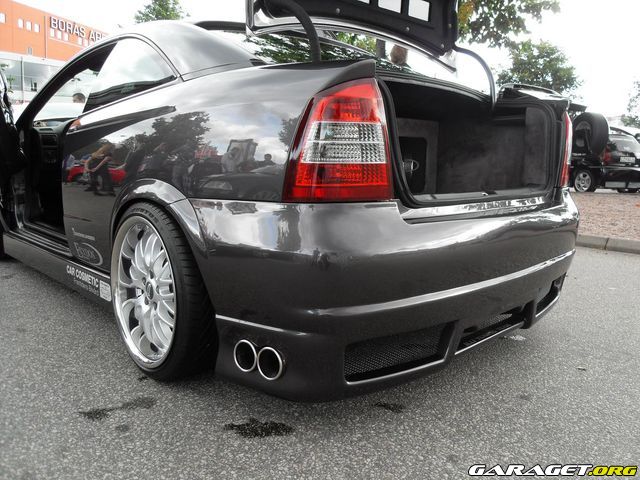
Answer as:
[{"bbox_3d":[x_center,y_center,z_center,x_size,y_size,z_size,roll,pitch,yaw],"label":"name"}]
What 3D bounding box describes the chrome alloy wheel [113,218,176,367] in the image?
[{"bbox_3d":[-0.523,0.164,1.781,0.200,0.505,0.505,-8,10,-42],"label":"chrome alloy wheel"}]

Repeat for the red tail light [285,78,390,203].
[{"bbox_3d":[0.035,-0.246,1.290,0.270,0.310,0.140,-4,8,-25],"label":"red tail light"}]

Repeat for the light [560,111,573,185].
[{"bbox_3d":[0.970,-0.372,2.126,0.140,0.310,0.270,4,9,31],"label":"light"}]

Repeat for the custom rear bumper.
[{"bbox_3d":[0.445,0.059,1.828,1.730,0.480,0.500,-8,10,-42],"label":"custom rear bumper"}]

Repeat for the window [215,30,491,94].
[{"bbox_3d":[0.068,-0.752,2.128,1.150,0.140,0.820,-8,31,-42],"label":"window"}]

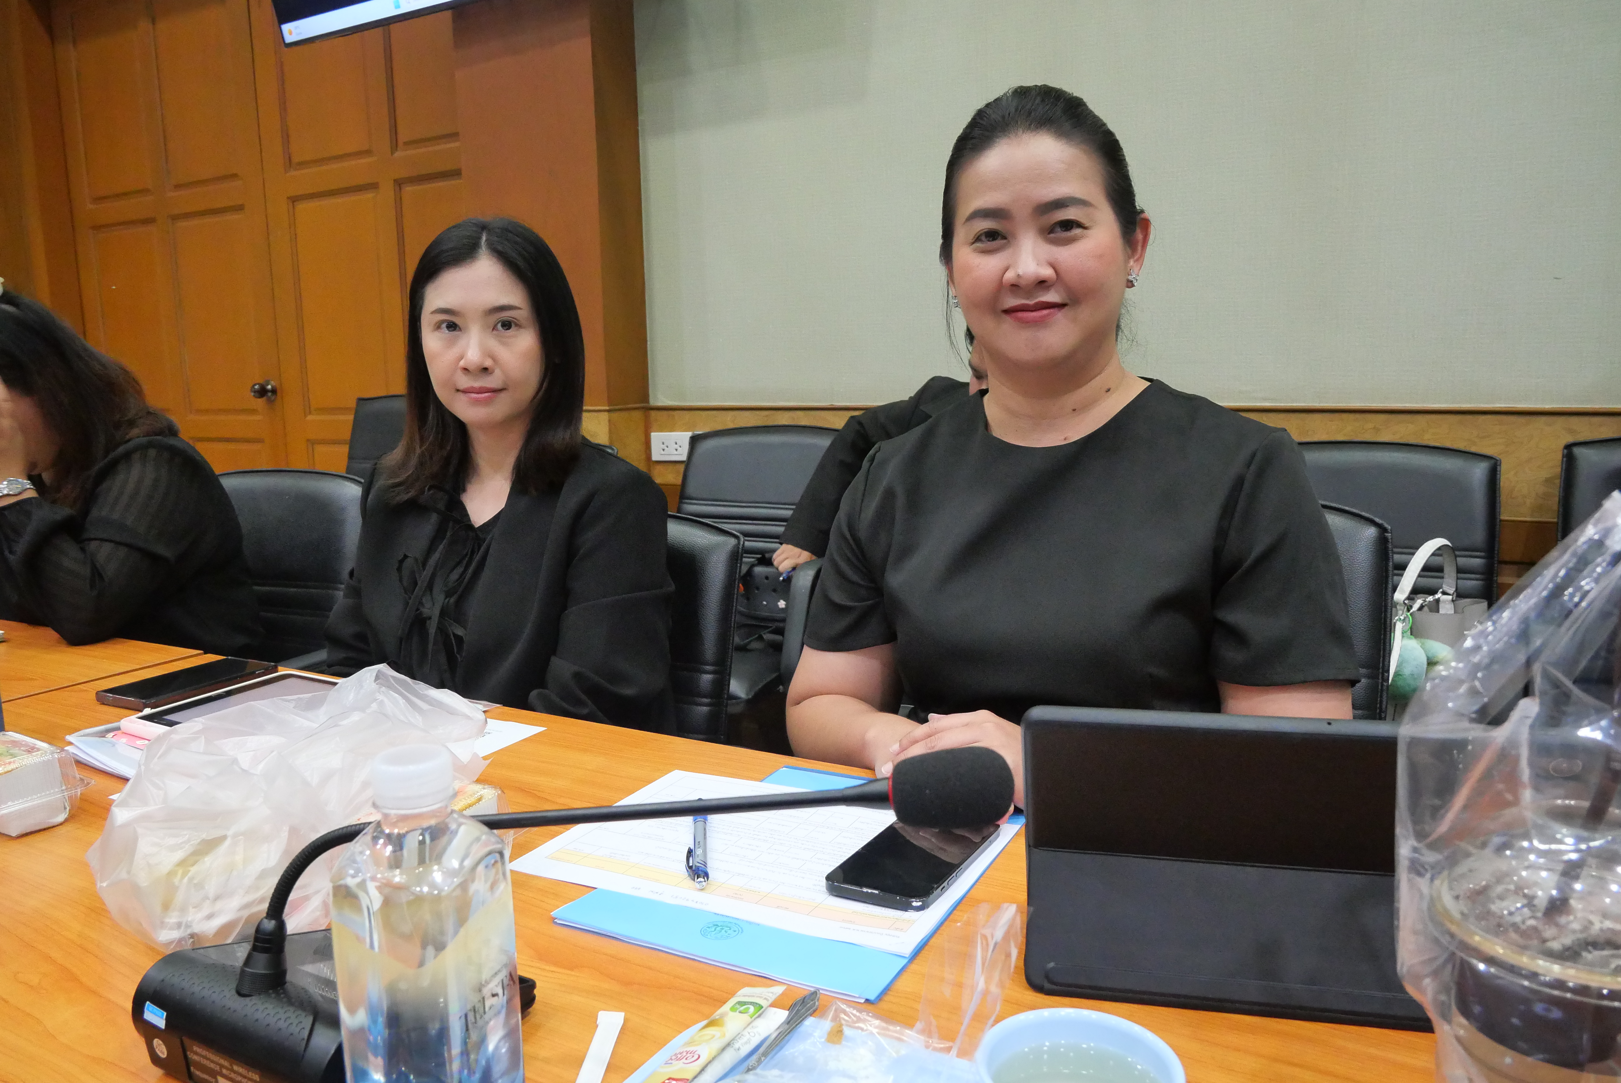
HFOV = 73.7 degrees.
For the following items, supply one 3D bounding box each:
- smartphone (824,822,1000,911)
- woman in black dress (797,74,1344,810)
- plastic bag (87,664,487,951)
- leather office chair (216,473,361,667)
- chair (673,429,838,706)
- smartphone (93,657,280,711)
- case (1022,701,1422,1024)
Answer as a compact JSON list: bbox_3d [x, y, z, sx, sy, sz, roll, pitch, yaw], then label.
[{"bbox_3d":[0.075,0.217,0.749,0.071,0.008,0.147,4,9,29],"label":"smartphone"},{"bbox_3d":[0.173,0.264,0.957,0.530,1.350,0.650,3,9,24],"label":"woman in black dress"},{"bbox_3d":[-0.363,0.164,0.775,0.250,0.120,0.240,3,9,25],"label":"plastic bag"},{"bbox_3d":[-0.965,0.389,1.556,0.600,0.960,0.640,2,9,20],"label":"leather office chair"},{"bbox_3d":[-0.185,0.270,2.251,0.600,0.985,0.640,3,9,27],"label":"chair"},{"bbox_3d":[-0.708,0.158,1.238,0.080,0.011,0.165,2,9,19],"label":"smartphone"},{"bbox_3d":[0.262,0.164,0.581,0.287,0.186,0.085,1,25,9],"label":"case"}]

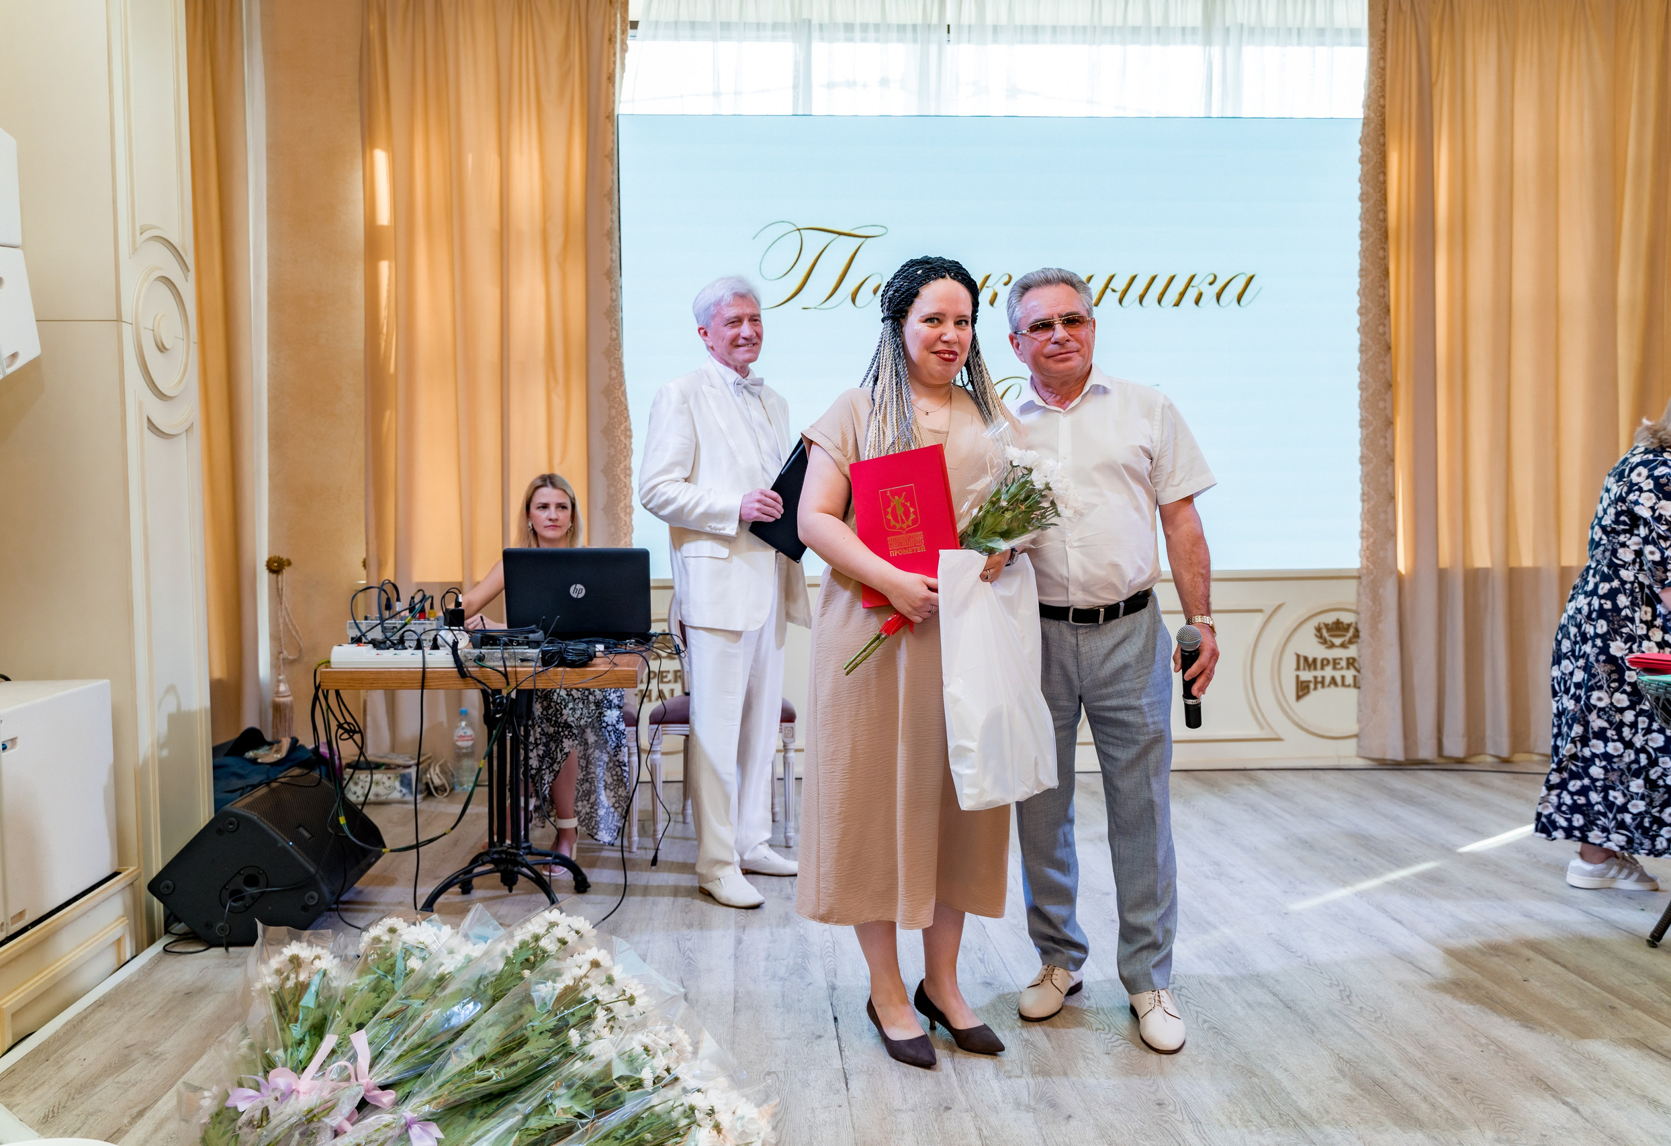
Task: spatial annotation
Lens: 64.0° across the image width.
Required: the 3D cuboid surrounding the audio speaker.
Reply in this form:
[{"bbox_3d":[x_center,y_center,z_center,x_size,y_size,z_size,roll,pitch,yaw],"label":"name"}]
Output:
[{"bbox_3d":[-1.571,0.818,3.808,0.376,0.348,0.600,42,0,-5],"label":"audio speaker"}]

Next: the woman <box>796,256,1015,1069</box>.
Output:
[{"bbox_3d":[0.151,0.170,2.880,0.490,1.682,0.420,-1,3,-16],"label":"woman"}]

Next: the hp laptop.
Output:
[{"bbox_3d":[-0.723,0.053,3.820,0.395,0.250,0.330,0,3,-3],"label":"hp laptop"}]

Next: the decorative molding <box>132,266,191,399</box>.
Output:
[{"bbox_3d":[-1.824,-0.652,3.620,0.030,0.360,0.365,0,3,-4],"label":"decorative molding"}]

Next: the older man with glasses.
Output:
[{"bbox_3d":[0.609,0.169,2.950,0.550,1.672,0.380,0,3,12],"label":"older man with glasses"}]

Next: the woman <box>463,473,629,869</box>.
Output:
[{"bbox_3d":[-0.965,0.298,4.463,0.500,1.252,0.720,0,3,-1],"label":"woman"}]

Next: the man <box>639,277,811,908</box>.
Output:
[{"bbox_3d":[-0.335,0.038,3.987,0.500,1.821,0.420,-3,4,-36],"label":"man"}]

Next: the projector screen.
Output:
[{"bbox_3d":[0.675,-0.958,5.667,3.170,1.920,0.090,0,3,-4],"label":"projector screen"}]

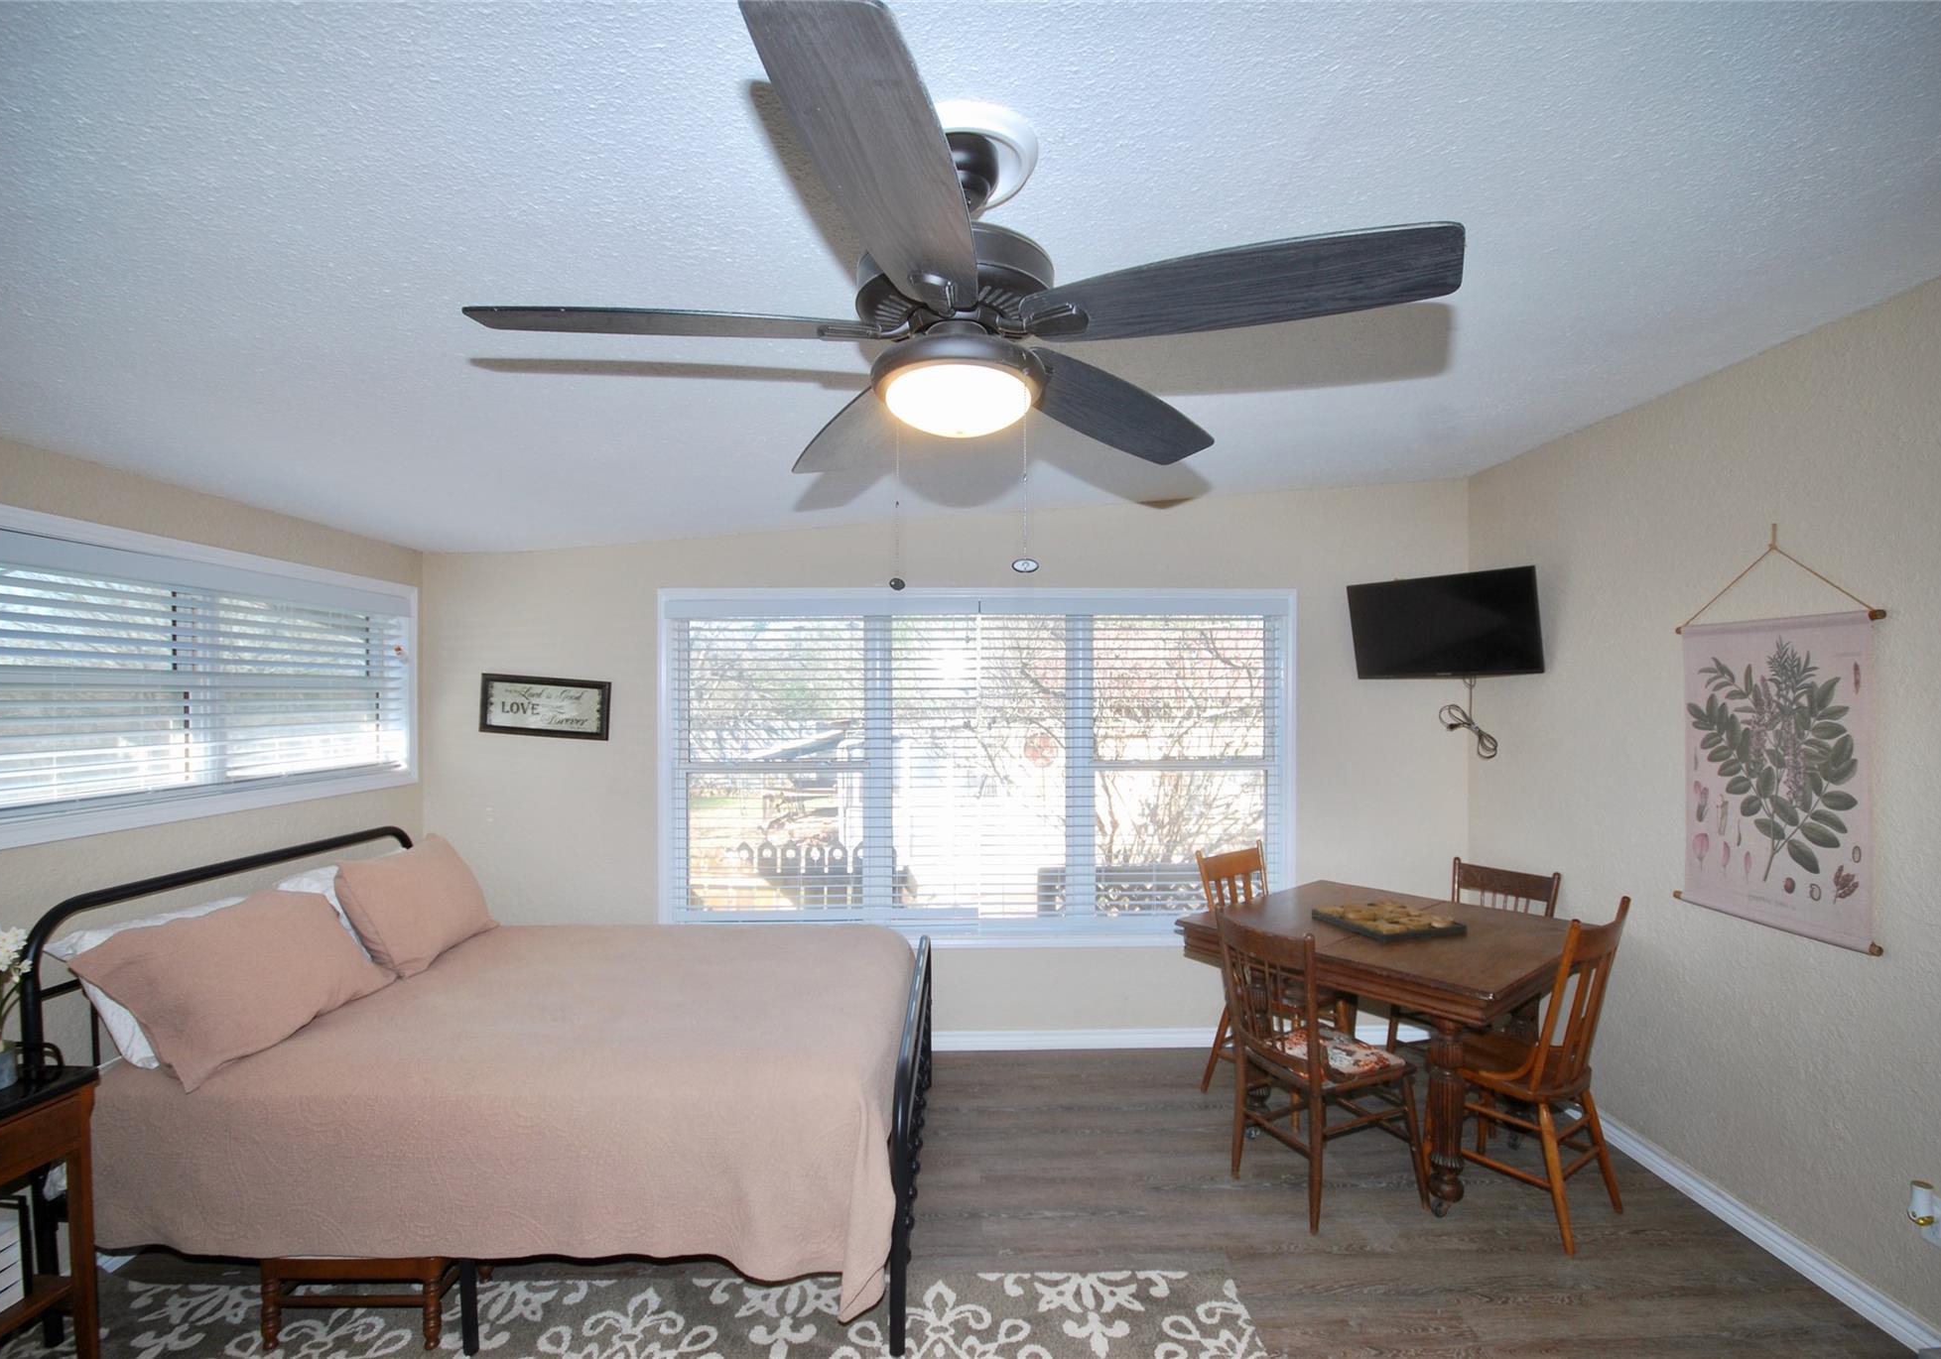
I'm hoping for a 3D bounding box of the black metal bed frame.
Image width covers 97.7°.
[{"bbox_3d":[-1.272,1.141,2.859,2.220,1.085,1.530,0,-1,0],"label":"black metal bed frame"}]

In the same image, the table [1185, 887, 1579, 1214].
[{"bbox_3d":[1.505,1.298,3.086,1.060,0.776,1.060,1,-1,-40],"label":"table"}]

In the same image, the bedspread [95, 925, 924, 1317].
[{"bbox_3d":[-1.206,1.318,2.837,2.020,0.550,1.560,0,-1,0],"label":"bedspread"}]

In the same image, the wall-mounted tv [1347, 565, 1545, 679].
[{"bbox_3d":[2.029,-0.232,3.646,0.065,0.432,0.732,-16,9,-42],"label":"wall-mounted tv"}]

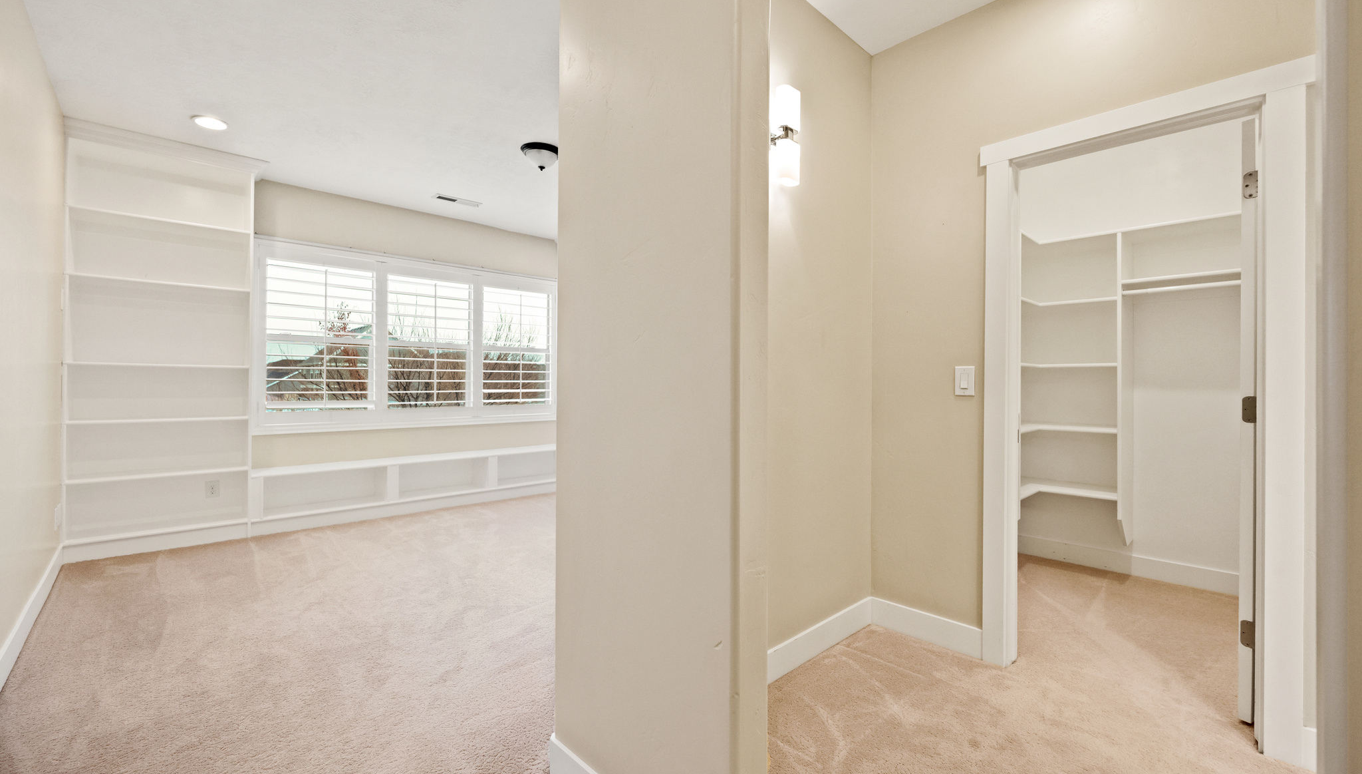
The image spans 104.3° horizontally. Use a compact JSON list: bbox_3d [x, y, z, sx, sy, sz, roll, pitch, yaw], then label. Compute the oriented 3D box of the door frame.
[{"bbox_3d":[1.613,0.071,1.939,0.904,2.130,0.150,0,0,45],"label":"door frame"}]

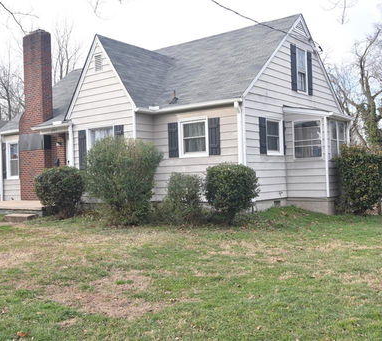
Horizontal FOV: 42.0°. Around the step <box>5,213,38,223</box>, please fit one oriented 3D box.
[{"bbox_3d":[-5.170,1.475,15.150,1.140,0.170,0.370,-3,-1,37],"label":"step"}]

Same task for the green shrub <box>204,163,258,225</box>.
[{"bbox_3d":[1.022,0.566,12.250,1.320,1.520,1.300,-2,-1,0],"label":"green shrub"}]

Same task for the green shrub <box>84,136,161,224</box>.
[{"bbox_3d":[-1.777,0.267,13.300,2.050,2.340,1.850,-3,-1,37],"label":"green shrub"}]

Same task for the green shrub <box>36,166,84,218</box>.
[{"bbox_3d":[-3.934,0.663,15.000,1.480,1.560,1.420,-3,-1,37],"label":"green shrub"}]

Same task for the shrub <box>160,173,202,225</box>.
[{"bbox_3d":[-0.247,0.729,12.950,1.140,1.340,1.080,-2,-1,0],"label":"shrub"}]

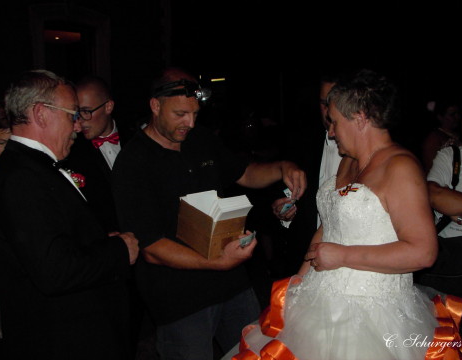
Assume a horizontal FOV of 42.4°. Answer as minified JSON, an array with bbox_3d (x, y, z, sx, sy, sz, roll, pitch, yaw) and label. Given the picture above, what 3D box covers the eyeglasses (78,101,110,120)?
[{"bbox_3d":[-0.538,-0.291,2.365,0.140,0.045,0.142,10,38,37],"label":"eyeglasses"}]

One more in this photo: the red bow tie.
[{"bbox_3d":[-0.493,-0.155,2.350,0.111,0.045,0.030,-11,6,-3],"label":"red bow tie"}]

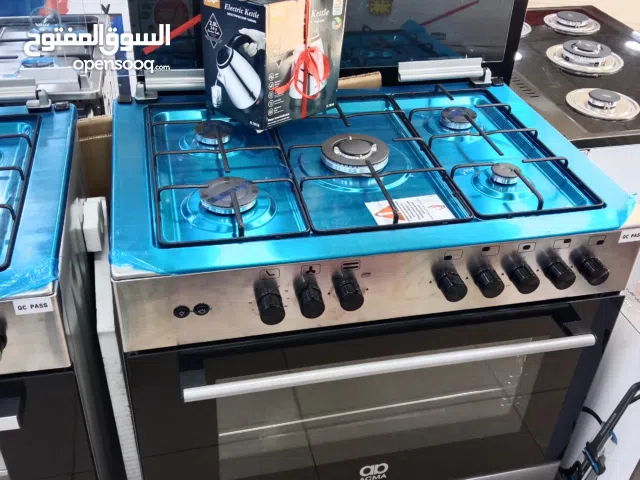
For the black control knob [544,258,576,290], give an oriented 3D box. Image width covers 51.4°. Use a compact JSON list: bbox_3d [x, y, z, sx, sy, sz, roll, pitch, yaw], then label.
[{"bbox_3d":[0.406,0.059,1.117,0.037,0.037,0.031,-5,37,-13],"label":"black control knob"}]

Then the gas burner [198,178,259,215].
[{"bbox_3d":[-0.148,-0.069,1.097,0.096,0.021,0.096,-5,37,-13],"label":"gas burner"}]

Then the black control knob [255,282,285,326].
[{"bbox_3d":[-0.073,0.104,0.999,0.037,0.037,0.030,-5,37,-13],"label":"black control knob"}]

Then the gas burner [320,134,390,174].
[{"bbox_3d":[0.066,-0.163,1.256,0.128,0.023,0.128,3,36,-2],"label":"gas burner"}]

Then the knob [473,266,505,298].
[{"bbox_3d":[0.277,0.071,1.086,0.037,0.037,0.031,-5,37,-13],"label":"knob"}]

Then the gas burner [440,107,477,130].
[{"bbox_3d":[0.295,-0.258,1.414,0.077,0.022,0.077,-5,37,-13],"label":"gas burner"}]

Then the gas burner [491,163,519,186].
[{"bbox_3d":[0.338,-0.117,1.213,0.058,0.019,0.058,-5,37,-13],"label":"gas burner"}]

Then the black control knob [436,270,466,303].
[{"bbox_3d":[0.212,0.075,1.063,0.037,0.037,0.030,-5,37,-13],"label":"black control knob"}]

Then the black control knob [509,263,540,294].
[{"bbox_3d":[0.337,0.064,1.093,0.037,0.037,0.030,-5,37,-13],"label":"black control knob"}]

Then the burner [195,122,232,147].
[{"bbox_3d":[-0.203,-0.203,1.276,0.075,0.020,0.075,-5,37,-13],"label":"burner"}]

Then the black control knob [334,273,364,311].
[{"bbox_3d":[0.046,0.087,1.028,0.037,0.037,0.031,-5,37,-13],"label":"black control knob"}]

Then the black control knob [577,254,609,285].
[{"bbox_3d":[0.463,0.055,1.123,0.037,0.037,0.030,-5,37,-13],"label":"black control knob"}]

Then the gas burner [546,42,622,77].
[{"bbox_3d":[0.712,-0.496,1.781,0.205,0.034,0.205,-5,37,-13],"label":"gas burner"}]

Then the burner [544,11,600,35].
[{"bbox_3d":[0.768,-0.664,2.024,0.169,0.029,0.169,-5,37,-13],"label":"burner"}]

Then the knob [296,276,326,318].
[{"bbox_3d":[-0.013,0.097,1.018,0.037,0.037,0.031,-5,37,-13],"label":"knob"}]

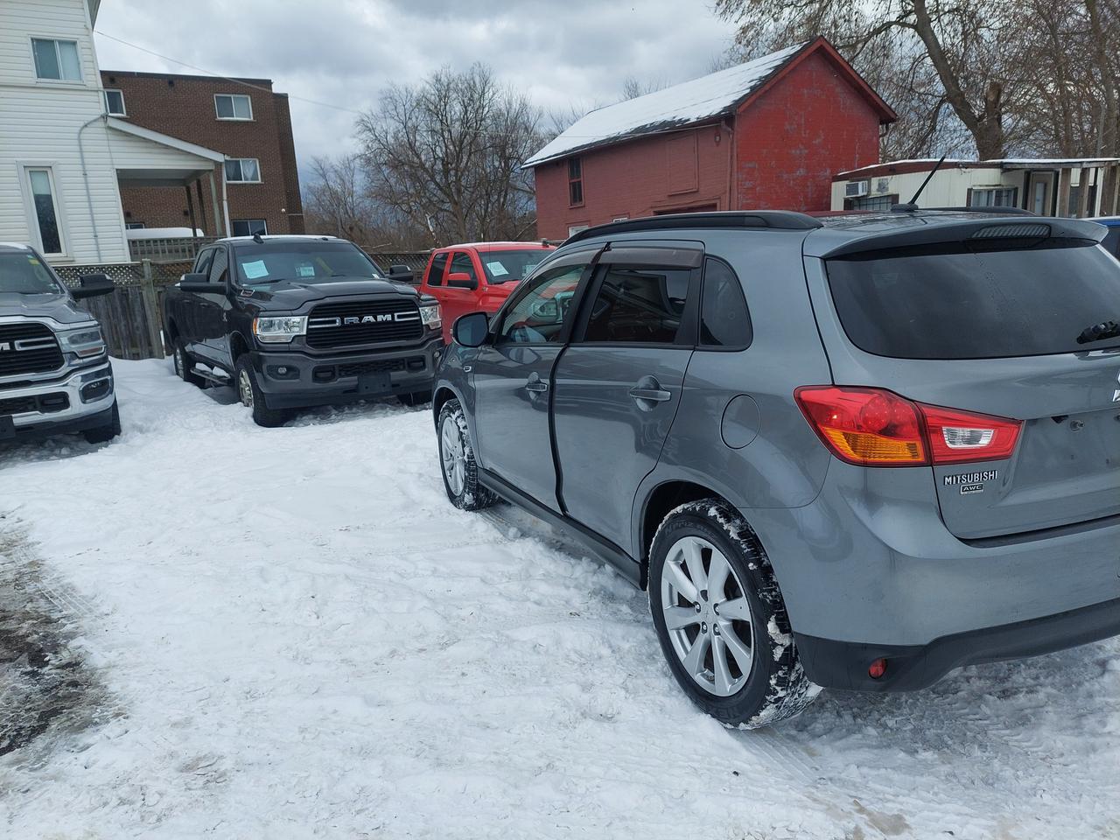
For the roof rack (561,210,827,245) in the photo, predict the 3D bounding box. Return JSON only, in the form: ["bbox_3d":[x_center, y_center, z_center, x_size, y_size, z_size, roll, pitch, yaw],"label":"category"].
[{"bbox_3d":[0.375,-0.719,2.970,0.070,0.120,1.760,-6,10,-24],"label":"roof rack"}]

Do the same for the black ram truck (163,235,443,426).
[{"bbox_3d":[-3.615,-1.283,9.981,2.150,1.990,6.000,-10,14,-33],"label":"black ram truck"}]

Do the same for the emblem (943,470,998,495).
[{"bbox_3d":[0.984,0.152,1.852,0.183,0.055,0.012,-6,10,-24],"label":"emblem"}]

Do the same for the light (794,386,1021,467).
[{"bbox_3d":[0.867,0.004,1.931,0.470,0.180,0.310,-6,10,-24],"label":"light"}]

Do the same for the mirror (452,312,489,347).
[{"bbox_3d":[-0.462,-0.466,4.019,0.210,0.185,0.140,-6,10,-24],"label":"mirror"}]

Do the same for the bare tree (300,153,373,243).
[{"bbox_3d":[-11.438,-10.174,41.750,4.460,7.670,4.270,-6,12,-14],"label":"bare tree"}]

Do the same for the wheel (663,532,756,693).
[{"bbox_3d":[0.523,0.596,2.443,0.180,0.485,0.485,-6,10,-24],"label":"wheel"}]

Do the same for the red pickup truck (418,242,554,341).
[{"bbox_3d":[-0.946,-1.713,11.884,2.070,1.910,5.850,-10,13,-30],"label":"red pickup truck"}]

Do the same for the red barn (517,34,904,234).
[{"bbox_3d":[3.944,-7.054,24.235,5.850,6.480,10.480,-9,13,-29],"label":"red barn"}]

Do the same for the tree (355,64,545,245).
[{"bbox_3d":[-4.972,-11.487,38.083,9.010,11.060,8.100,-4,11,-6],"label":"tree"}]

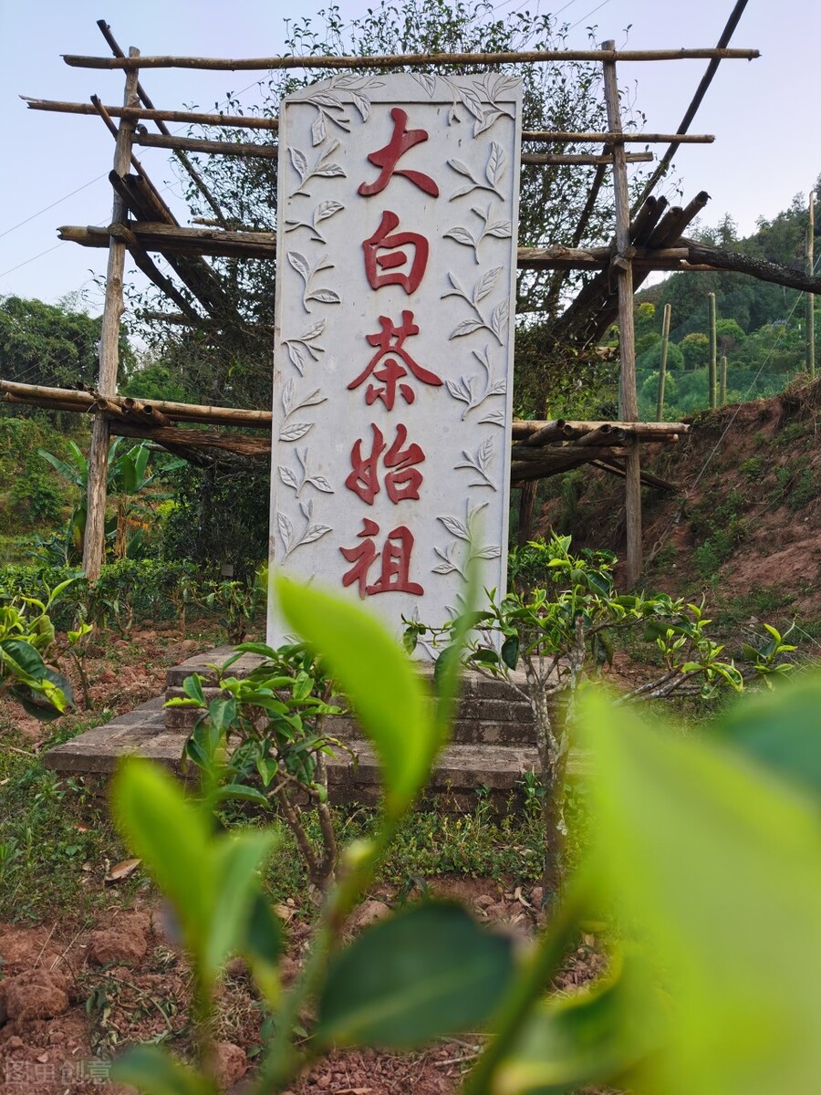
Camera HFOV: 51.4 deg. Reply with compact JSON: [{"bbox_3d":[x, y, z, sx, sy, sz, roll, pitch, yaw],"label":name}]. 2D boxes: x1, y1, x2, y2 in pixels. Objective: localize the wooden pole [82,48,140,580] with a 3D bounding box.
[{"bbox_3d":[-2.539,-1.813,7.300,0.160,4.927,0.160,4,0,0],"label":"wooden pole"}]

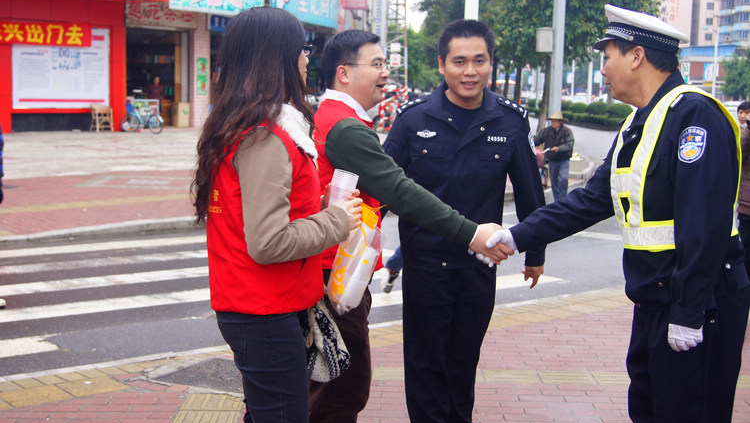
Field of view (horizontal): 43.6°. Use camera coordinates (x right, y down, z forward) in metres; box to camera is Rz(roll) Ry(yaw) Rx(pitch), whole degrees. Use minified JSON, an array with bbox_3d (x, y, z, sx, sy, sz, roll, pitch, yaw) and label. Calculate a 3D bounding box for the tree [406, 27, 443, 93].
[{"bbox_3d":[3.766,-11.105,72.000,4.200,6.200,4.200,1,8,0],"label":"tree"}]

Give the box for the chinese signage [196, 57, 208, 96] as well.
[{"bbox_3d":[-5.088,-3.977,27.600,0.380,1.120,0.040,-6,10,-42],"label":"chinese signage"}]

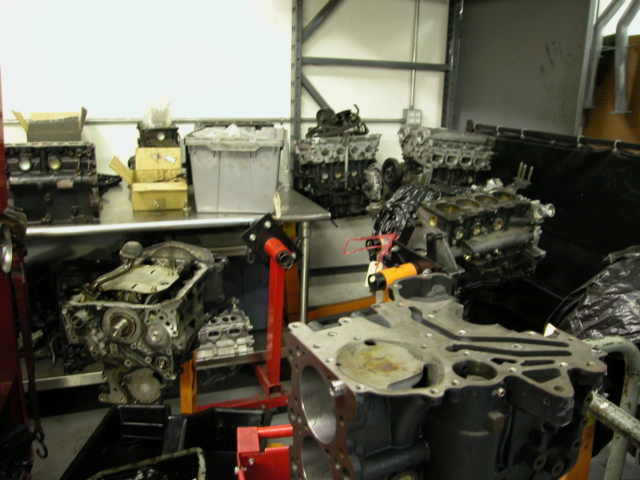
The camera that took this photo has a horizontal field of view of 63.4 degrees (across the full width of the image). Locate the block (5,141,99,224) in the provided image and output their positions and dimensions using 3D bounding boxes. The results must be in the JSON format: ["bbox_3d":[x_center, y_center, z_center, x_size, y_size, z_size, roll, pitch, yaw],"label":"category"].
[{"bbox_3d":[-1.194,-0.267,2.290,0.400,0.330,0.290,-4,17,-19],"label":"block"}]

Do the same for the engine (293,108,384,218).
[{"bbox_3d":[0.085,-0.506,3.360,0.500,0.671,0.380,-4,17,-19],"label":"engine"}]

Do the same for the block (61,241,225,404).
[{"bbox_3d":[-0.562,0.250,1.771,0.370,0.450,0.440,3,16,5],"label":"block"}]

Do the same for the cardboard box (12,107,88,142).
[{"bbox_3d":[-1.252,-0.525,2.436,0.285,0.185,0.210,-4,17,-19],"label":"cardboard box"}]

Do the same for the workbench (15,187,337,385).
[{"bbox_3d":[-0.955,0.241,2.762,1.830,0.890,0.860,-4,17,-19],"label":"workbench"}]

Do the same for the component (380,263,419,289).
[{"bbox_3d":[0.273,0.120,1.780,0.150,0.064,0.062,-13,21,-41],"label":"component"}]

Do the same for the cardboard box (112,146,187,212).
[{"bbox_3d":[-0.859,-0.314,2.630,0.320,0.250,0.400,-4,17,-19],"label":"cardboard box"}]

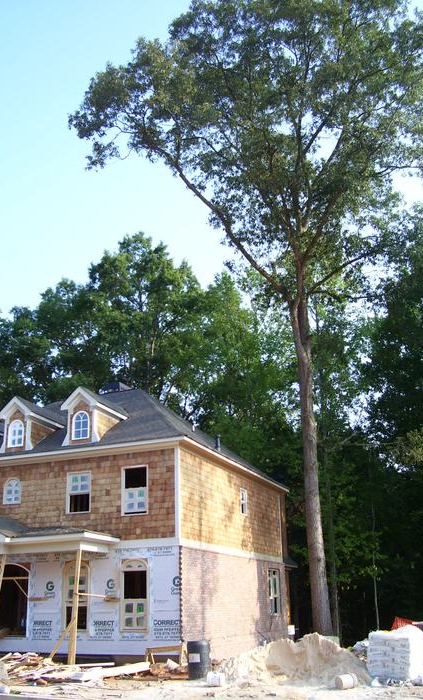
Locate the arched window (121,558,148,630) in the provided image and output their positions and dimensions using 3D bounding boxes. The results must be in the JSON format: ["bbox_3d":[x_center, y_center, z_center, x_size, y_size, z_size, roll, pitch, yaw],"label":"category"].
[{"bbox_3d":[-2.338,7.528,21.069,0.900,2.086,0.130,-9,-22,20],"label":"arched window"}]

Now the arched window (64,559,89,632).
[{"bbox_3d":[-4.261,7.802,21.783,0.900,2.104,0.130,-9,-22,20],"label":"arched window"}]

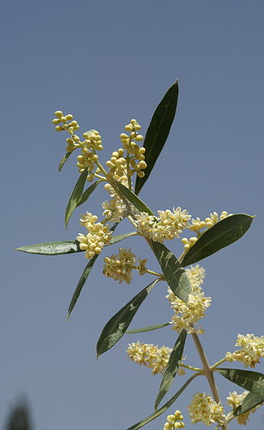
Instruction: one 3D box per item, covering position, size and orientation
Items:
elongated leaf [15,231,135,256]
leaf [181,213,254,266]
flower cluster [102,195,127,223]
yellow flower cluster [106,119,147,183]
[{"bbox_3d":[-0.027,0.014,0.445,0.061,0.011,0.005,-8,-52,-9],"label":"elongated leaf"},{"bbox_3d":[0.042,0.014,0.439,0.049,0.013,0.005,-37,-23,33],"label":"leaf"},{"bbox_3d":[-0.009,-0.003,0.443,0.013,0.013,0.013,0,-18,0],"label":"flower cluster"},{"bbox_3d":[-0.003,-0.033,0.462,0.021,0.033,0.019,0,0,0],"label":"yellow flower cluster"}]

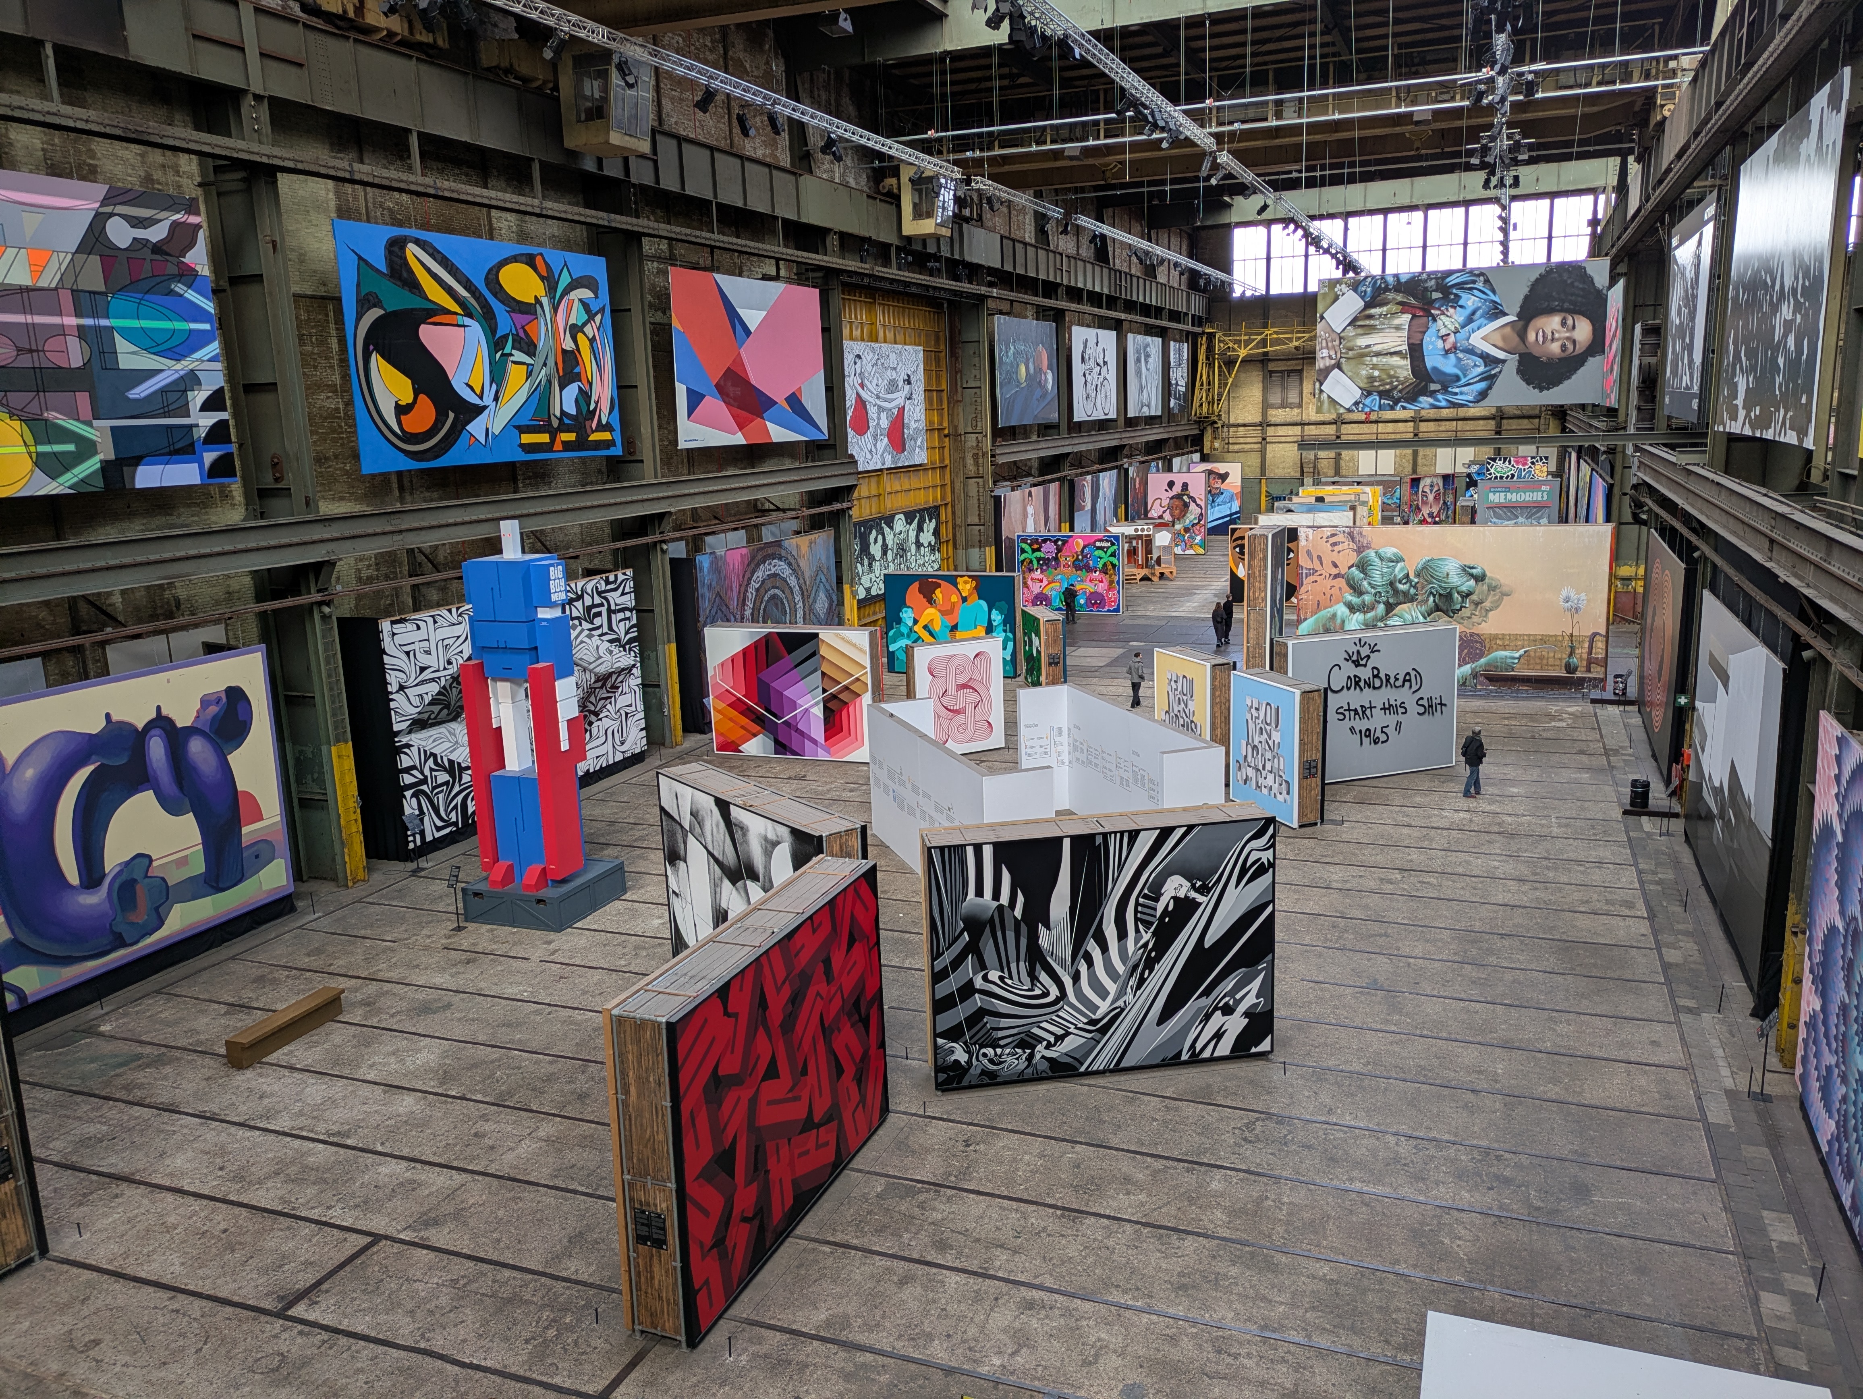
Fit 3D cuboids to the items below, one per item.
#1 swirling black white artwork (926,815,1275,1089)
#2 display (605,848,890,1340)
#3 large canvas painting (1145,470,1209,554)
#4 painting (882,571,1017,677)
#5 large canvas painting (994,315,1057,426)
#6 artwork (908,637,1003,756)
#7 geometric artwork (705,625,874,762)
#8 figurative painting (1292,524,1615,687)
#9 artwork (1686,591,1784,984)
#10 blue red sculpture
[{"bbox_3d":[2.289,3.337,18.373,4.708,3.422,0.700,-4,12,-9],"label":"swirling black white artwork"},{"bbox_3d":[-1.828,4.161,15.055,0.750,3.446,4.683,3,13,21],"label":"display"},{"bbox_3d":[15.552,-11.666,84.713,3.480,5.083,0.450,3,13,23],"label":"large canvas painting"},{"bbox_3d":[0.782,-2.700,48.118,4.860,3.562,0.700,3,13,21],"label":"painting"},{"bbox_3d":[4.783,-16.035,66.155,0.120,4.980,9.000,3,13,23],"label":"large canvas painting"},{"bbox_3d":[0.676,-0.043,36.691,2.650,3.066,0.600,-8,13,-27],"label":"artwork"},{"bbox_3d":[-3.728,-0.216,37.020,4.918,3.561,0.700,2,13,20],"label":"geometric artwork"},{"bbox_3d":[16.267,-2.954,42.616,9.100,5.023,0.400,3,13,23],"label":"figurative painting"},{"bbox_3d":[14.075,1.165,23.773,0.120,4.980,8.900,3,13,23],"label":"artwork"},{"bbox_3d":[-7.608,0.104,25.201,1.750,6.770,1.500,3,13,23],"label":"blue red sculpture"}]

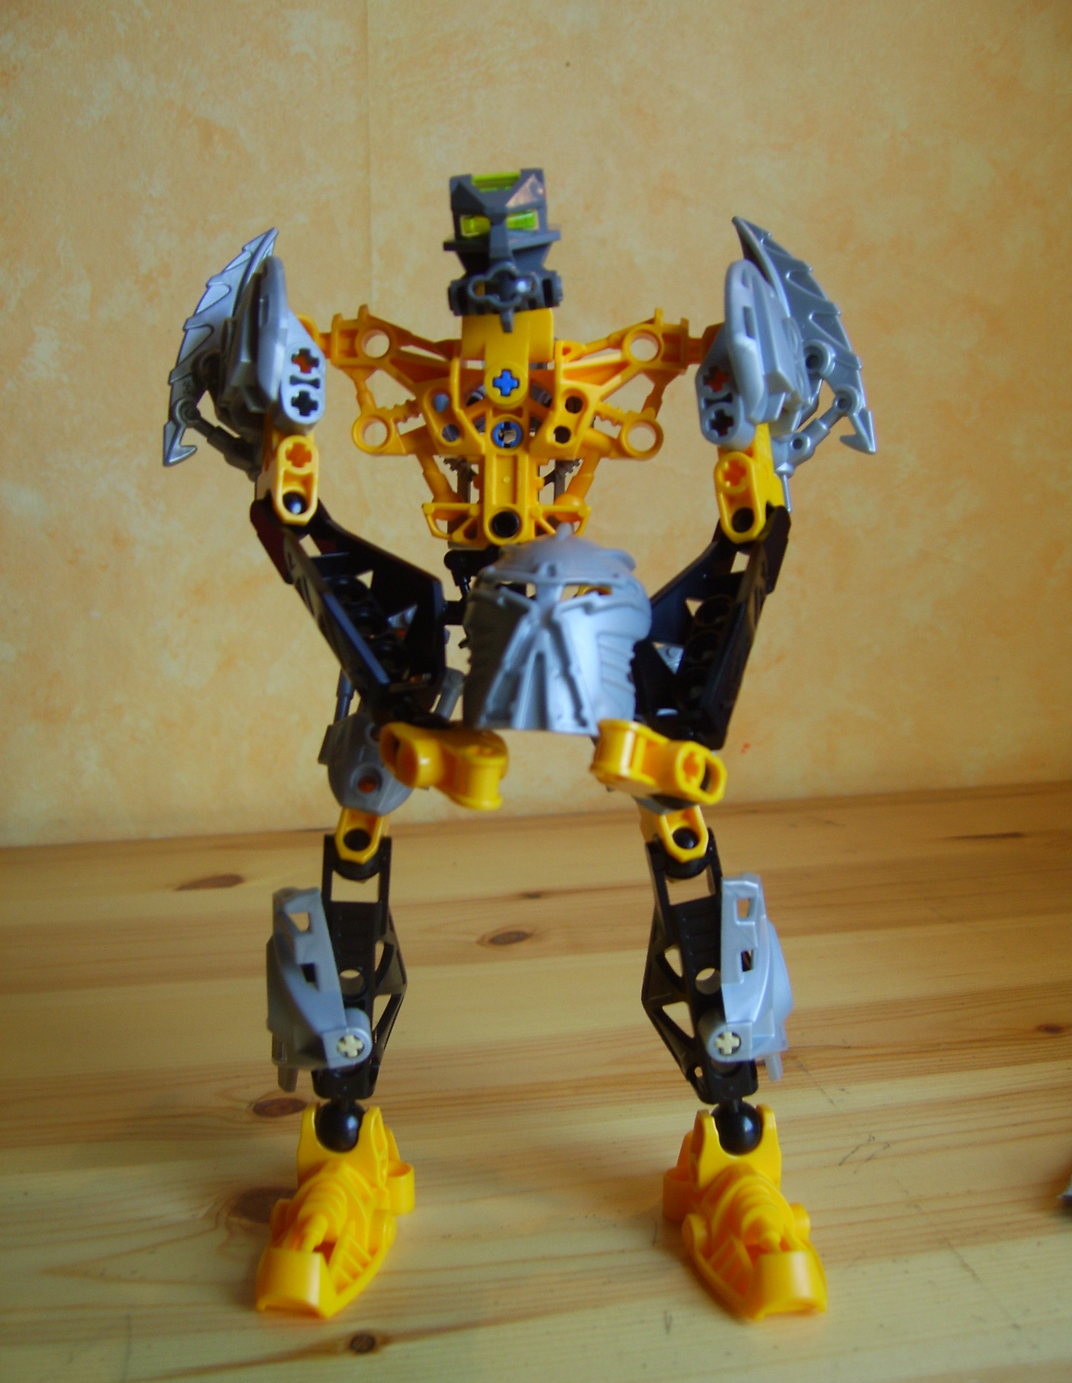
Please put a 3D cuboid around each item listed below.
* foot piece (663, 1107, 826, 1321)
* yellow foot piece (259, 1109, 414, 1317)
[{"bbox_3d":[0.037,0.092,0.291,0.024,0.028,0.042,-4,12,-18],"label":"foot piece"},{"bbox_3d":[-0.035,0.092,0.291,0.024,0.028,0.042,4,12,18],"label":"yellow foot piece"}]

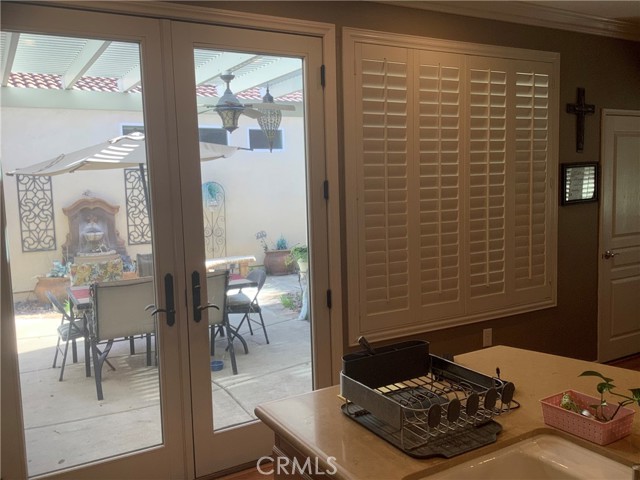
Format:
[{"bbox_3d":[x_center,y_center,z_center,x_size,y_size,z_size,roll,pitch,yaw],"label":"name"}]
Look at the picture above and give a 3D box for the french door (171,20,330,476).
[{"bbox_3d":[-0.333,0.067,3.216,0.870,2.410,0.060,-5,7,-29],"label":"french door"}]

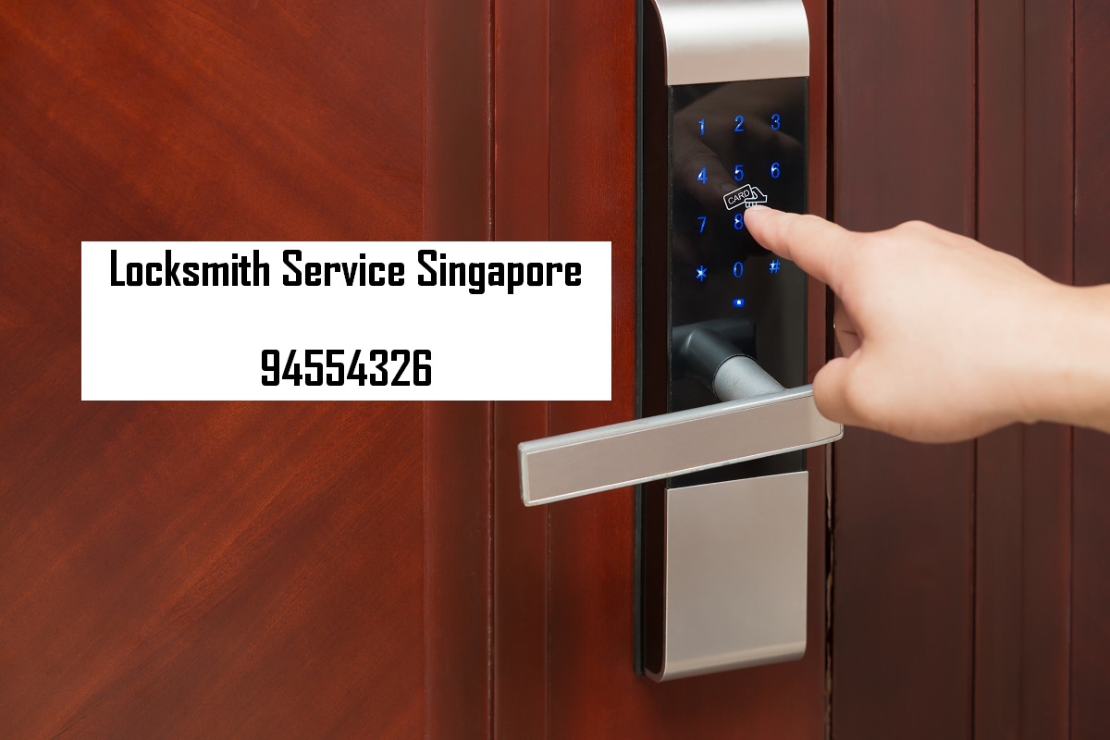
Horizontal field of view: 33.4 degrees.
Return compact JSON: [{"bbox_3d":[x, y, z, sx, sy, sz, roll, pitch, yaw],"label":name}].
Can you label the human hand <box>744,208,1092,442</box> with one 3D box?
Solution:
[{"bbox_3d":[0.149,-0.019,0.745,0.085,0.085,0.172,-11,21,-42],"label":"human hand"}]

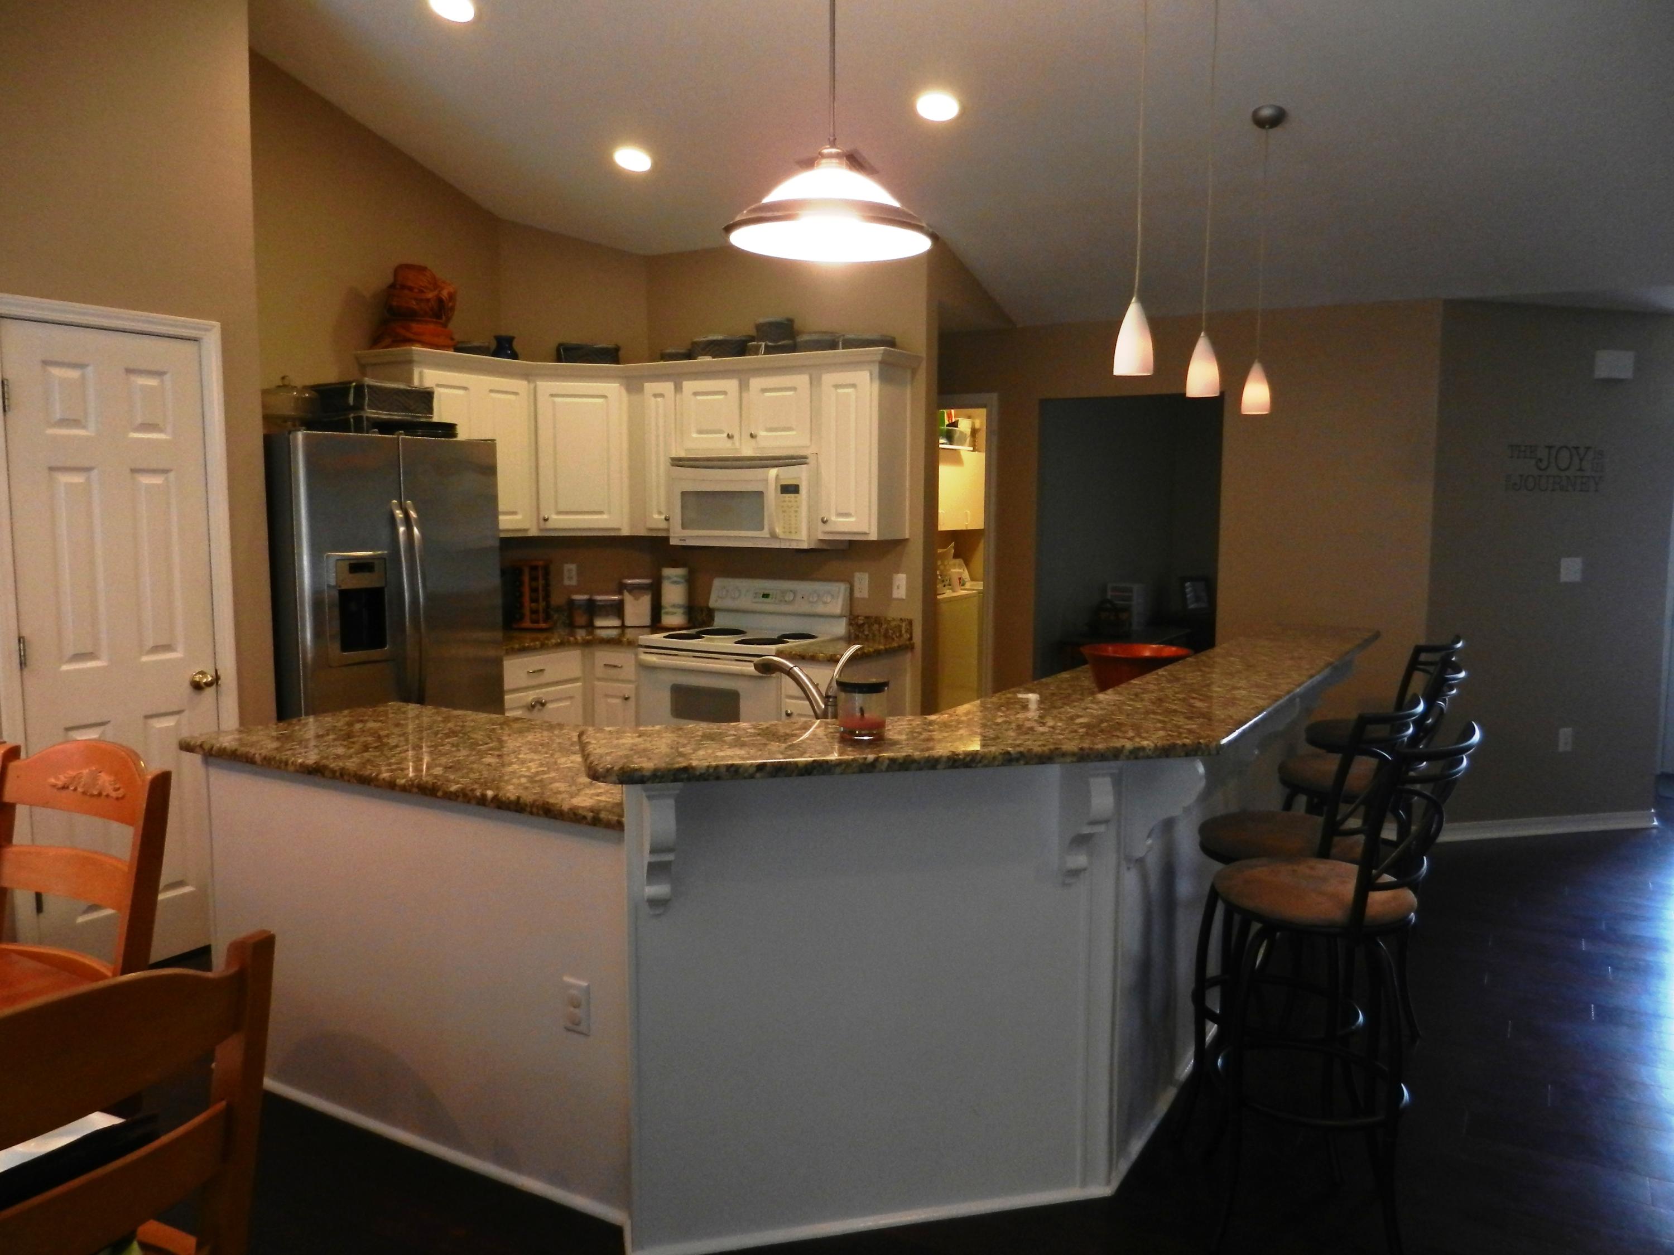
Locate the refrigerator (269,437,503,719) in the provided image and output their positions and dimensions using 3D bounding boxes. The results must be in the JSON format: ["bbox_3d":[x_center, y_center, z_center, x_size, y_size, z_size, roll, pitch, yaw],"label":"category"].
[{"bbox_3d":[-1.886,0.162,4.636,0.850,1.770,0.912,4,7,30],"label":"refrigerator"}]

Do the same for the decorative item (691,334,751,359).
[{"bbox_3d":[-0.533,-1.285,5.642,0.270,0.125,0.220,4,7,30],"label":"decorative item"}]

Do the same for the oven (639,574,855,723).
[{"bbox_3d":[-0.430,0.380,5.572,0.760,1.155,0.675,4,7,30],"label":"oven"}]

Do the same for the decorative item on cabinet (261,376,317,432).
[{"bbox_3d":[-1.938,-0.781,4.264,0.255,0.215,0.255,4,7,30],"label":"decorative item on cabinet"}]

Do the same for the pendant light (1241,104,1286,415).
[{"bbox_3d":[1.479,-1.262,4.198,0.125,1.030,0.125,4,7,30],"label":"pendant light"}]

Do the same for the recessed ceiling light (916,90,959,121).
[{"bbox_3d":[0.367,-1.889,4.382,0.170,0.030,0.170,8,-8,1],"label":"recessed ceiling light"}]

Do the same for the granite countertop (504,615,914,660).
[{"bbox_3d":[-0.859,0.029,5.386,2.010,0.135,1.380,4,7,30],"label":"granite countertop"}]

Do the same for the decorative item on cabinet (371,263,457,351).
[{"bbox_3d":[-1.808,-1.364,5.189,0.340,0.400,0.280,-2,7,-23],"label":"decorative item on cabinet"}]

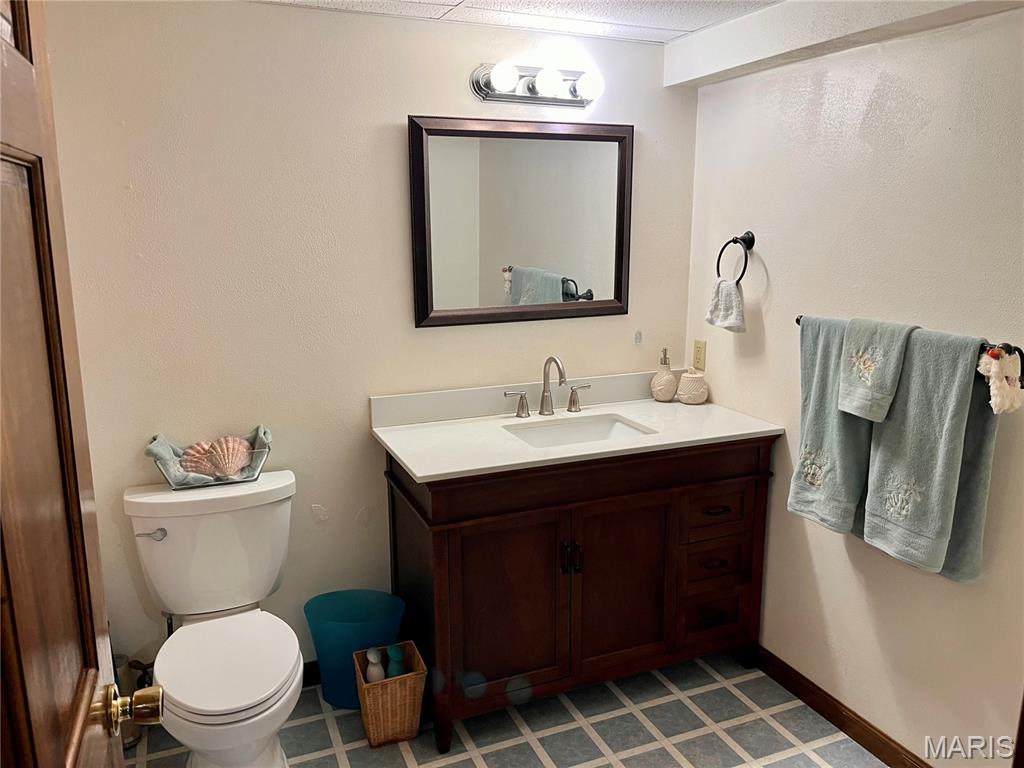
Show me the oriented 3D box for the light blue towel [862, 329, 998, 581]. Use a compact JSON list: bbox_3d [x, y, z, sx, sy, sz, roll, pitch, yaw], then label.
[{"bbox_3d":[1.028,0.167,1.895,0.110,0.604,0.297,-5,13,-22],"label":"light blue towel"}]

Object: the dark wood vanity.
[{"bbox_3d":[0.227,0.594,2.668,1.217,0.887,0.550,-5,13,-22],"label":"dark wood vanity"}]

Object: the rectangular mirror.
[{"bbox_3d":[0.052,-0.561,2.687,0.826,0.680,0.027,-5,12,-22],"label":"rectangular mirror"}]

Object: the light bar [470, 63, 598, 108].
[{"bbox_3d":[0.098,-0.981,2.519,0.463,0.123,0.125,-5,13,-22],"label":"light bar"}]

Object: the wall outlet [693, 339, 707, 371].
[{"bbox_3d":[0.713,-0.111,2.926,0.008,0.115,0.072,-5,13,-22],"label":"wall outlet"}]

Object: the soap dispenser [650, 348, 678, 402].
[{"bbox_3d":[0.592,-0.029,2.953,0.098,0.200,0.098,6,13,30],"label":"soap dispenser"}]

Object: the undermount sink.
[{"bbox_3d":[0.225,0.225,2.583,0.450,0.150,0.310,-5,12,-22],"label":"undermount sink"}]

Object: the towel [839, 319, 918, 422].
[{"bbox_3d":[1.009,-0.034,2.086,0.080,0.275,0.235,-5,12,-22],"label":"towel"}]

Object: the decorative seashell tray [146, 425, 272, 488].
[{"bbox_3d":[-0.915,0.228,2.350,0.345,0.152,0.100,-5,12,-22],"label":"decorative seashell tray"}]

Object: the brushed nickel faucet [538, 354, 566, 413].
[{"bbox_3d":[0.149,0.010,2.689,0.057,0.213,0.179,-5,13,-22],"label":"brushed nickel faucet"}]

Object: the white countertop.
[{"bbox_3d":[0.214,0.155,2.562,1.245,0.019,0.565,-5,13,-22],"label":"white countertop"}]

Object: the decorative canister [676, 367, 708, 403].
[{"bbox_3d":[0.690,0.007,2.936,0.114,0.134,0.114,-1,11,0],"label":"decorative canister"}]

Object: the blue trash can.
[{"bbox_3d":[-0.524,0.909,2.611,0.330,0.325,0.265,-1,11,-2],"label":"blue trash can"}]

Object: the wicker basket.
[{"bbox_3d":[-0.377,0.982,2.412,0.187,0.242,0.187,-5,13,-22],"label":"wicker basket"}]

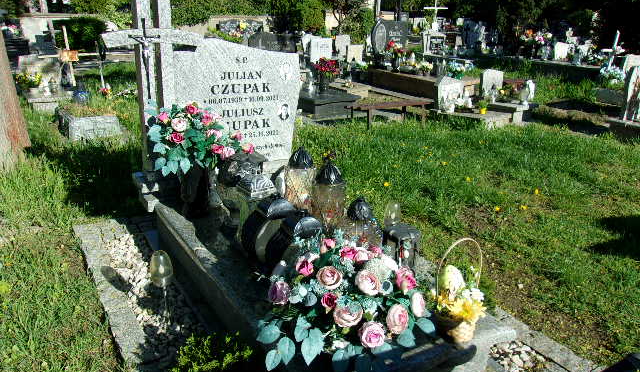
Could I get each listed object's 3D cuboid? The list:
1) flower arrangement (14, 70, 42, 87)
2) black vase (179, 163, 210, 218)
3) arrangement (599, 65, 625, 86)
[{"bbox_3d":[-4.609,-1.685,7.900,0.450,0.290,0.380,-9,20,-30],"label":"flower arrangement"},{"bbox_3d":[-0.662,0.017,2.620,0.155,0.300,0.155,-9,21,-30],"label":"black vase"},{"bbox_3d":[6.185,-2.346,10.600,0.550,0.460,0.500,12,20,30],"label":"arrangement"}]

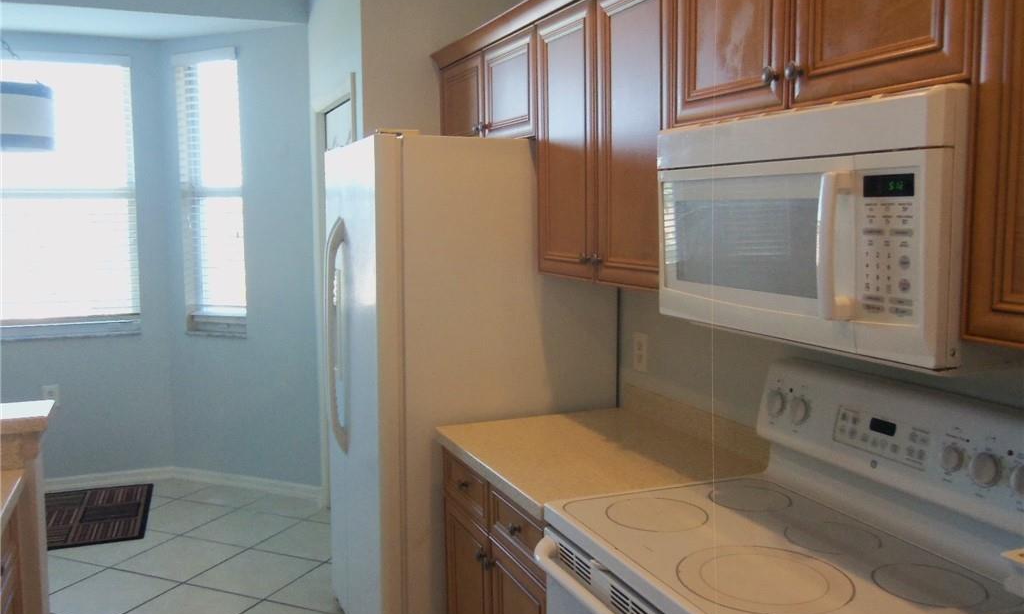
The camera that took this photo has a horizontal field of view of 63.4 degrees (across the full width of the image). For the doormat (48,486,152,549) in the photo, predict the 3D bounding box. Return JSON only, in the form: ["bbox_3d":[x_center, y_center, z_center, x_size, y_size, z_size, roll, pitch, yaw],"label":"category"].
[{"bbox_3d":[-2.219,1.082,4.311,0.610,0.010,0.880,-2,7,-20],"label":"doormat"}]

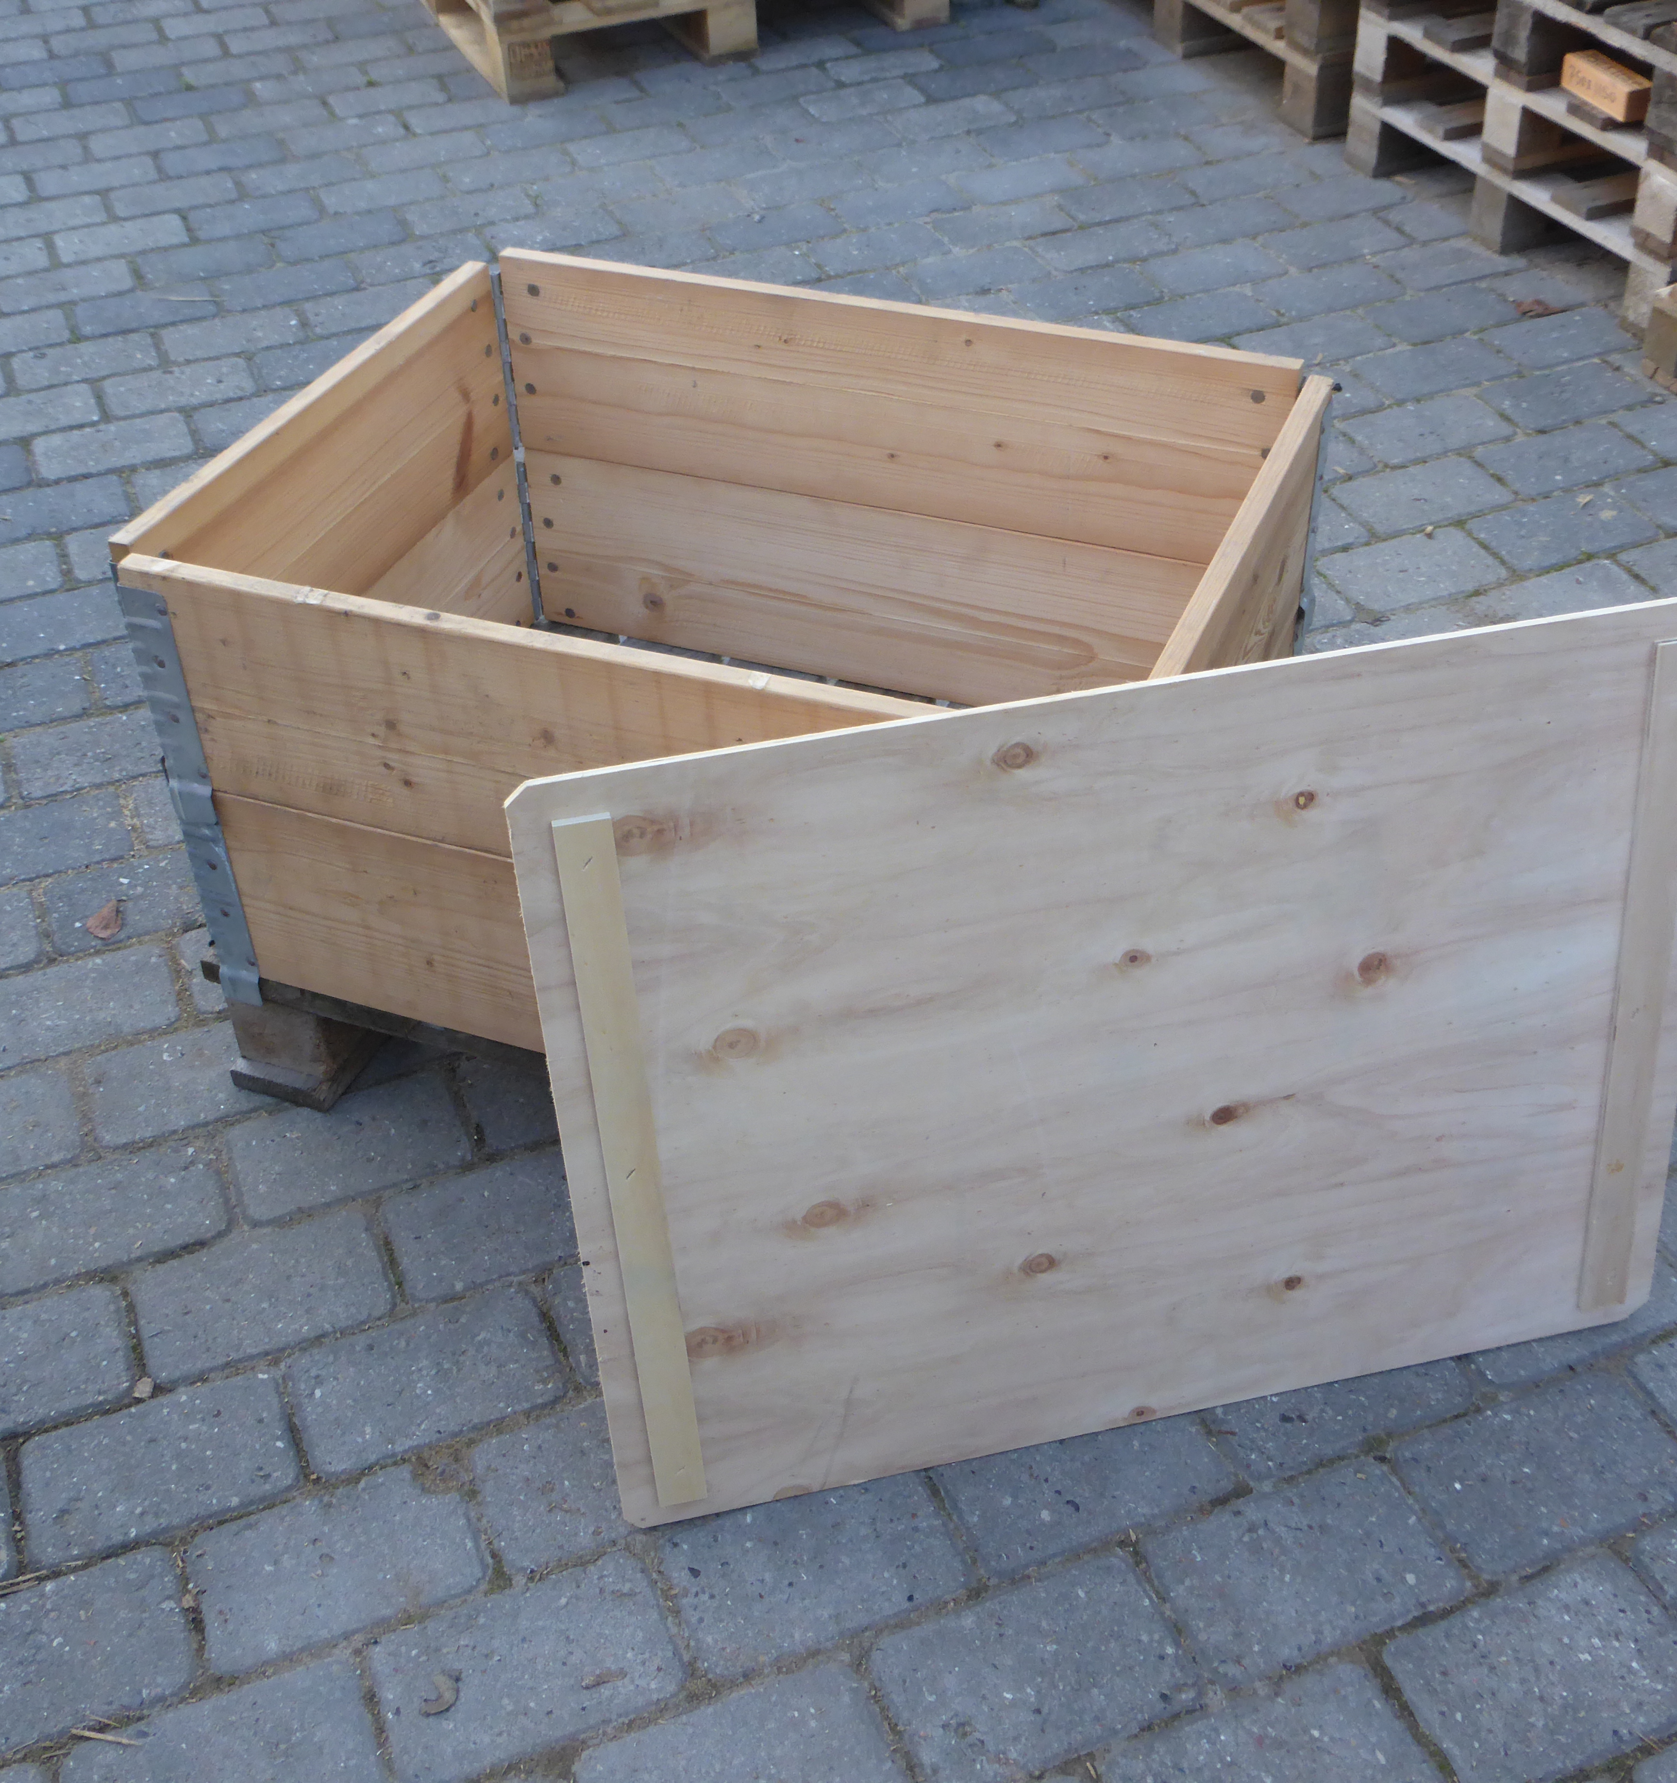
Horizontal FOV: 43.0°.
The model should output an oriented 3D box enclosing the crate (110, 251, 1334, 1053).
[{"bbox_3d":[-0.064,-0.186,1.780,0.796,0.398,0.606,13,41,18],"label":"crate"}]

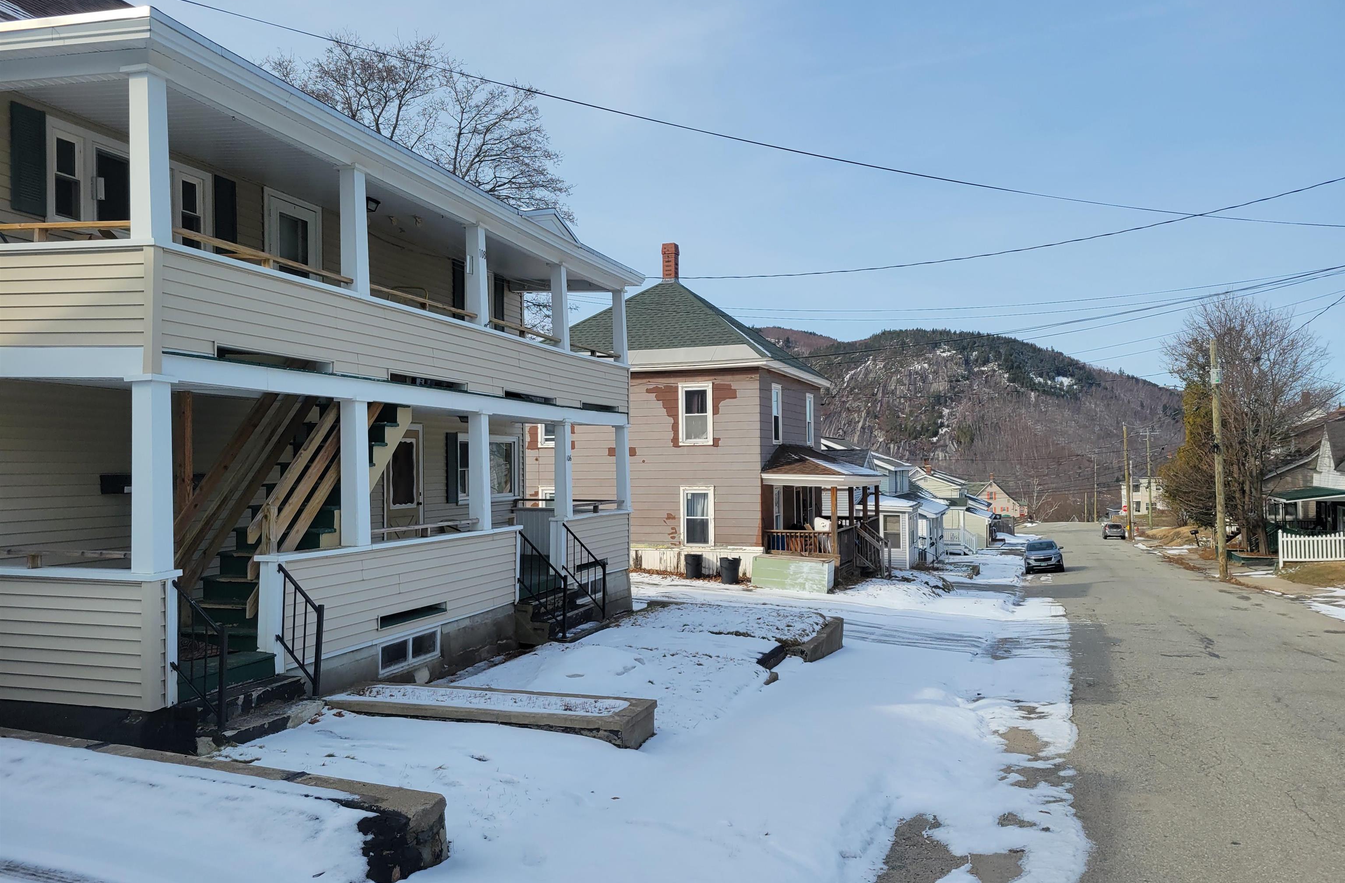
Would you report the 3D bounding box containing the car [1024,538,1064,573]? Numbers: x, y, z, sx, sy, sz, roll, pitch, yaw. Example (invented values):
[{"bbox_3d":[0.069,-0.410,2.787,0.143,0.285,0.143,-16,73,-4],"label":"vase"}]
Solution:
[{"bbox_3d":[18.935,5.839,51.600,1.870,1.670,4.650,-1,-4,20],"label":"car"}]

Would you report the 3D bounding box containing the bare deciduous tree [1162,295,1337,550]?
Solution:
[{"bbox_3d":[28.344,-0.901,49.500,7.260,12.670,7.260,-1,-2,20],"label":"bare deciduous tree"}]

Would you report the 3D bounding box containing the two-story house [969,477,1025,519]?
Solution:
[{"bbox_3d":[56.152,9.758,177.000,10.000,7.400,10.000,-1,-1,6],"label":"two-story house"}]

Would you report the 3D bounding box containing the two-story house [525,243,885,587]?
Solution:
[{"bbox_3d":[0.855,-1.180,31.058,11.240,10.070,8.580,-1,-2,20],"label":"two-story house"}]

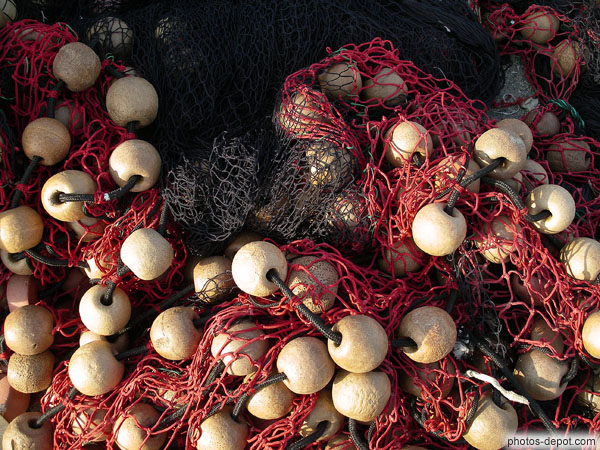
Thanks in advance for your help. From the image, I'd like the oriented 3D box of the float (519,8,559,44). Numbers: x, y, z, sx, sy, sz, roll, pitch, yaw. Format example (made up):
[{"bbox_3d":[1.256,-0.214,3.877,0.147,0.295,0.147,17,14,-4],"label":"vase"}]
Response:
[{"bbox_3d":[0.645,-0.530,1.720,0.105,0.098,0.102,0,45,0],"label":"float"}]

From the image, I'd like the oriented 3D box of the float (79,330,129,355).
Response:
[{"bbox_3d":[-0.433,0.265,1.420,0.110,0.105,0.110,0,45,0],"label":"float"}]

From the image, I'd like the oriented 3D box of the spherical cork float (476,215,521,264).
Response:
[{"bbox_3d":[0.428,0.032,1.380,0.102,0.104,0.102,0,42,0],"label":"spherical cork float"}]

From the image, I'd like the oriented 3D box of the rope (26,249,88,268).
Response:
[{"bbox_3d":[-0.530,0.079,1.387,0.150,0.019,0.031,15,44,4],"label":"rope"}]

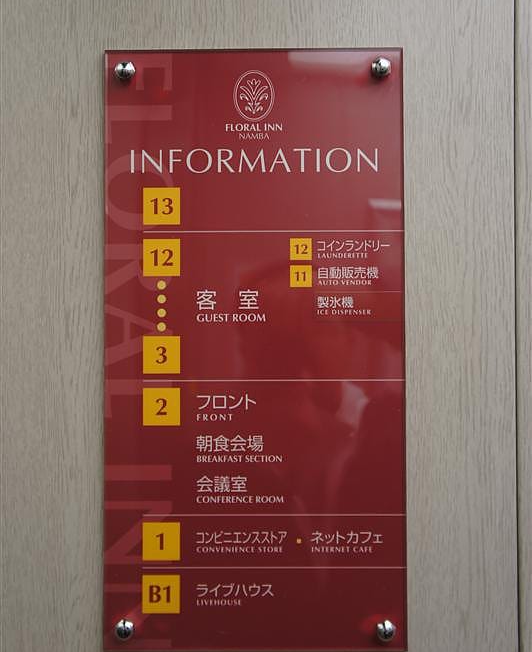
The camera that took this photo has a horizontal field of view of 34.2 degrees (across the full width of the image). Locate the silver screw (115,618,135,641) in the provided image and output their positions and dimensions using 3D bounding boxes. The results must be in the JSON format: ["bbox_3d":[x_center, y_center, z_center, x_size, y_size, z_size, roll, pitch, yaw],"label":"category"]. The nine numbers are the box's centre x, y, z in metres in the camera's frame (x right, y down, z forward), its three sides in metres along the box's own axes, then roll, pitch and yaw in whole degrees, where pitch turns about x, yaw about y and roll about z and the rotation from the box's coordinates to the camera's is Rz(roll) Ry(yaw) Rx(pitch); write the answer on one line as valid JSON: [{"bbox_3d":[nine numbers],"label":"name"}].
[{"bbox_3d":[-0.092,0.198,0.566,0.013,0.013,0.010,0,-1,0],"label":"silver screw"}]

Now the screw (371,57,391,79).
[{"bbox_3d":[0.077,-0.171,0.574,0.013,0.013,0.010,0,-1,0],"label":"screw"}]

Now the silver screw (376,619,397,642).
[{"bbox_3d":[0.079,0.199,0.565,0.013,0.013,0.010,0,-1,0],"label":"silver screw"}]

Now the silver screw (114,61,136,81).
[{"bbox_3d":[-0.093,-0.170,0.574,0.013,0.013,0.010,0,-1,0],"label":"silver screw"}]

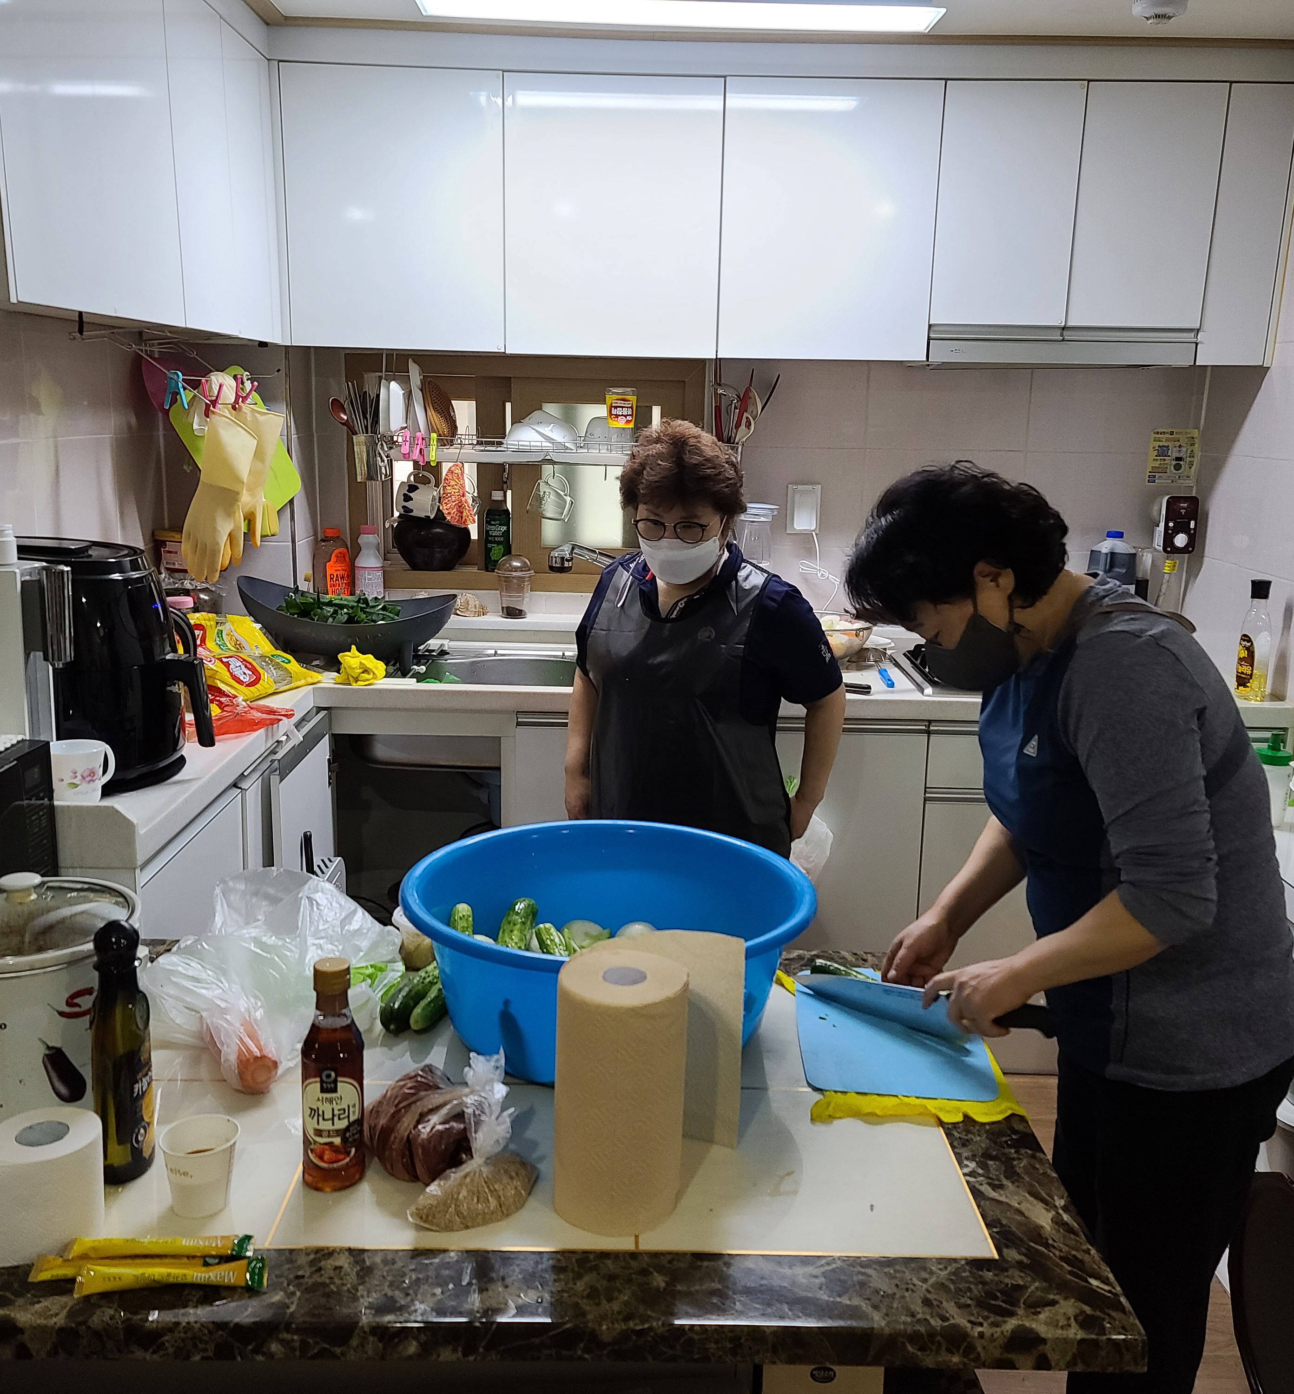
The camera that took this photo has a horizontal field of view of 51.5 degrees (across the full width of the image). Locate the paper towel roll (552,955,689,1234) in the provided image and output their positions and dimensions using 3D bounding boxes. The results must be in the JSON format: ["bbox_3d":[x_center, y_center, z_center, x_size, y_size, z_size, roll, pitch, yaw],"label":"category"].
[{"bbox_3d":[-0.025,0.370,1.264,0.119,0.229,0.119,1,13,0],"label":"paper towel roll"}]

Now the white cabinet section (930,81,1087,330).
[{"bbox_3d":[0.768,-1.085,3.028,0.297,0.497,0.320,1,13,-1],"label":"white cabinet section"}]

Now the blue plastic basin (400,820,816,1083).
[{"bbox_3d":[-0.048,0.307,1.638,0.497,0.185,0.497,1,13,0],"label":"blue plastic basin"}]

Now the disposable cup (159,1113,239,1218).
[{"bbox_3d":[-0.418,0.443,1.261,0.072,0.070,0.072,1,13,0],"label":"disposable cup"}]

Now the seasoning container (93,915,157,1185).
[{"bbox_3d":[-0.500,0.335,1.275,0.048,0.258,0.048,4,13,11],"label":"seasoning container"}]

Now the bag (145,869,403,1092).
[{"bbox_3d":[-0.469,0.316,1.608,0.320,0.150,0.330,1,13,0],"label":"bag"}]

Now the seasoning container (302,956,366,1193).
[{"bbox_3d":[-0.300,0.358,1.281,0.056,0.220,0.056,-2,13,-14],"label":"seasoning container"}]

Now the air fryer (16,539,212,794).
[{"bbox_3d":[-0.825,-0.049,2.058,0.365,0.350,0.285,6,14,20],"label":"air fryer"}]

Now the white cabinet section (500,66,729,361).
[{"bbox_3d":[-0.073,-1.060,3.026,0.462,0.571,0.320,1,13,-1],"label":"white cabinet section"}]

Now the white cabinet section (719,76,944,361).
[{"bbox_3d":[0.389,-1.052,3.032,0.462,0.571,0.320,1,13,-1],"label":"white cabinet section"}]

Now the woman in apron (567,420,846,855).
[{"bbox_3d":[0.087,0.277,2.215,0.450,1.425,0.340,7,14,23],"label":"woman in apron"}]

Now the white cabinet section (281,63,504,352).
[{"bbox_3d":[-0.537,-1.072,3.018,0.465,0.571,0.320,1,13,-1],"label":"white cabinet section"}]

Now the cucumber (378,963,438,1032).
[{"bbox_3d":[-0.277,0.363,1.679,0.036,0.036,0.200,4,13,13],"label":"cucumber"}]

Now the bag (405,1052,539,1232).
[{"bbox_3d":[-0.160,0.410,1.247,0.120,0.138,0.080,-3,13,-16],"label":"bag"}]

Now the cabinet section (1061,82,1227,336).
[{"bbox_3d":[1.066,-1.082,3.032,0.298,0.502,0.320,1,13,-1],"label":"cabinet section"}]

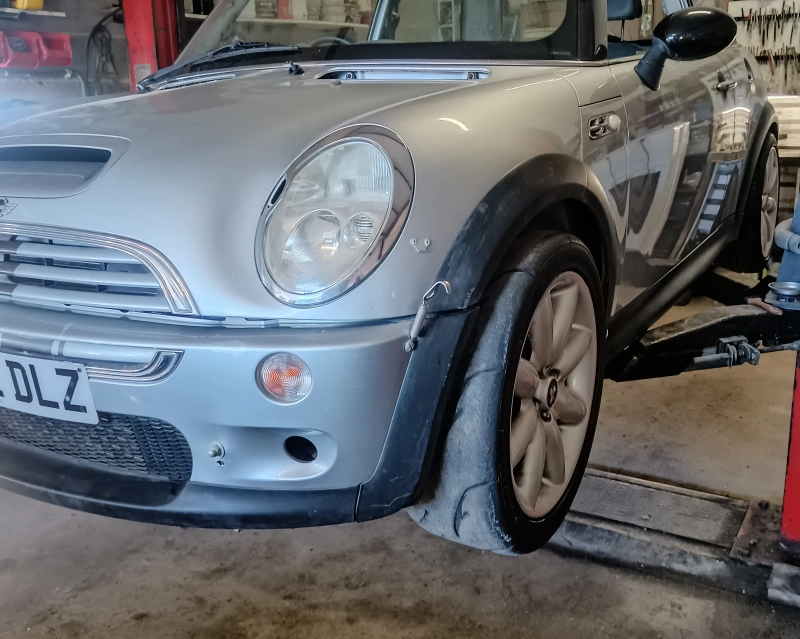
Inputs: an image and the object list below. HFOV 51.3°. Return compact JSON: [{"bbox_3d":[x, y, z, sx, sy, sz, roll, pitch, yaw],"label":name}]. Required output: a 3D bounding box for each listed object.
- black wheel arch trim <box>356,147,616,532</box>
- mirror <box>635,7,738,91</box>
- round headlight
[{"bbox_3d":[0.191,-0.028,1.562,0.210,0.570,0.840,7,18,31],"label":"black wheel arch trim"},{"bbox_3d":[0.698,-0.661,2.010,0.215,0.195,0.160,7,18,31],"label":"mirror"},{"bbox_3d":[-0.107,-0.171,1.372,0.240,0.285,0.220,4,17,22],"label":"round headlight"}]

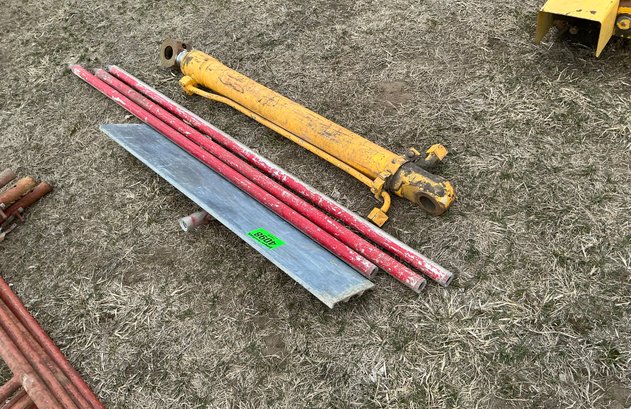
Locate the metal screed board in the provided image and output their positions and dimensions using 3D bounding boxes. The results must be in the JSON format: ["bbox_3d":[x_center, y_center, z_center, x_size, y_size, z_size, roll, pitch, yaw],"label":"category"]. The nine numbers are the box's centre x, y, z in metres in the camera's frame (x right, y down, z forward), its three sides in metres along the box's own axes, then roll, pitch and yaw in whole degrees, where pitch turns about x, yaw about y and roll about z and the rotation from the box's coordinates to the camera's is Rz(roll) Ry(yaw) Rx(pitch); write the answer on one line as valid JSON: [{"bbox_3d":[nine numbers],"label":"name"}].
[{"bbox_3d":[-0.435,-0.031,2.260,1.586,0.032,0.250,33,30,31],"label":"metal screed board"}]

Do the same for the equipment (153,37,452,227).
[{"bbox_3d":[-0.209,-0.522,2.724,2.183,0.210,0.540,33,51,31],"label":"equipment"}]

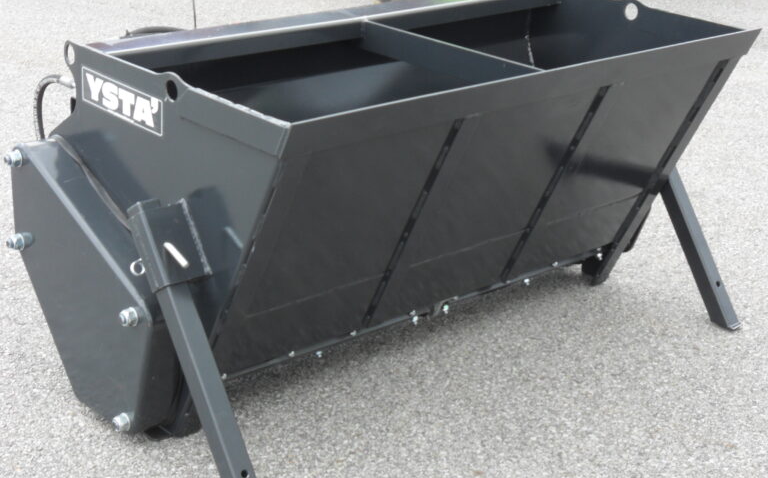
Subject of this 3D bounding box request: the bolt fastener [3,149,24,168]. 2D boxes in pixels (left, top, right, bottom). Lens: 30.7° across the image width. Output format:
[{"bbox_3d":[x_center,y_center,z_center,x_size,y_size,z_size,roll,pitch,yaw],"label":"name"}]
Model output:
[{"bbox_3d":[-0.820,-0.176,3.078,0.030,0.036,0.036,-16,28,-40],"label":"bolt fastener"}]

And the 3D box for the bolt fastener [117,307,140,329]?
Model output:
[{"bbox_3d":[-0.523,0.163,2.849,0.029,0.037,0.037,-16,28,-40],"label":"bolt fastener"}]

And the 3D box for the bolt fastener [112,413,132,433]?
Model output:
[{"bbox_3d":[-0.562,0.395,2.973,0.028,0.037,0.037,-16,28,-40],"label":"bolt fastener"}]

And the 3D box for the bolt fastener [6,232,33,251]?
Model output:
[{"bbox_3d":[-0.816,0.007,3.123,0.046,0.036,0.036,-16,28,-40],"label":"bolt fastener"}]

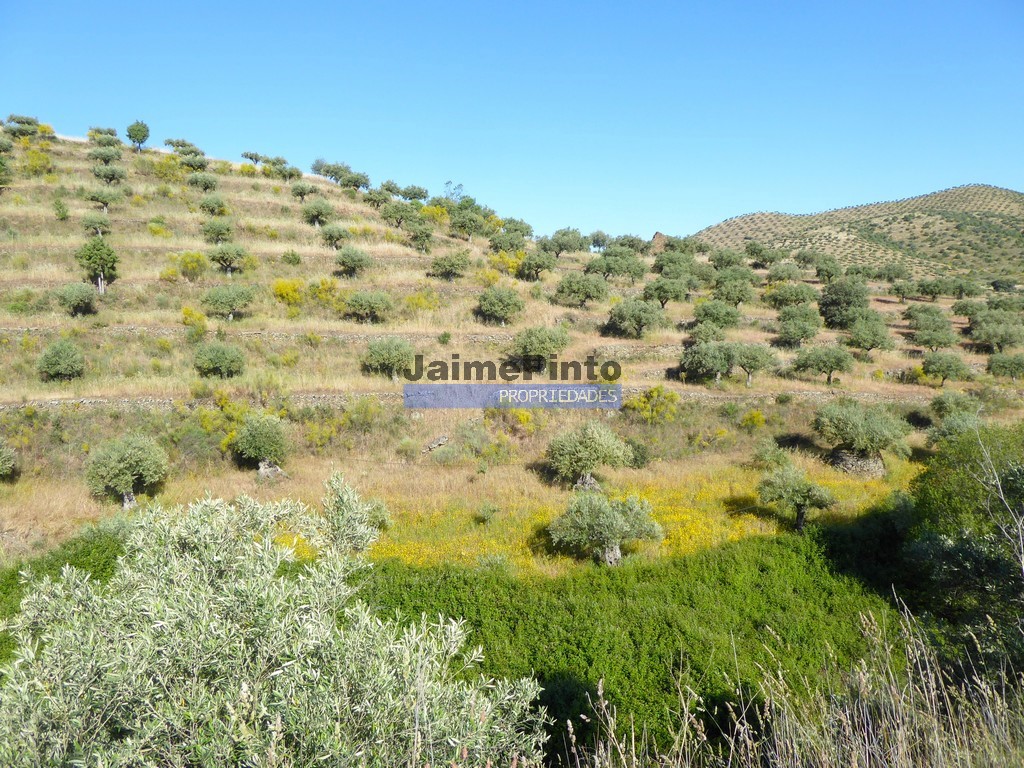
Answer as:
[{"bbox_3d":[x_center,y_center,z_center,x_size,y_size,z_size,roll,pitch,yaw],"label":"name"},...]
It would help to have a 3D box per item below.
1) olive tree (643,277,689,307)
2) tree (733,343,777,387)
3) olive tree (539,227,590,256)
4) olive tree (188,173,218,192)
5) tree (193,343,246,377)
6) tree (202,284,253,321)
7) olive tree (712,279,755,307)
[{"bbox_3d":[12.535,-7.424,60.000,3.780,2.540,3.590,0,3,0],"label":"olive tree"},{"bbox_3d":[15.412,-1.208,47.000,2.740,2.860,2.600,0,1,0],"label":"tree"},{"bbox_3d":[5.325,-14.402,75.000,5.170,3.140,4.390,0,1,0],"label":"olive tree"},{"bbox_3d":[-40.466,-26.431,97.000,3.940,2.620,3.740,0,2,0],"label":"olive tree"},{"bbox_3d":[-21.396,-1.716,54.000,3.720,2.630,3.540,0,2,0],"label":"tree"},{"bbox_3d":[-19.621,-5.621,51.000,3.610,2.430,3.430,0,3,0],"label":"tree"},{"bbox_3d":[19.769,-8.032,66.000,3.640,2.590,3.450,1,5,17],"label":"olive tree"}]

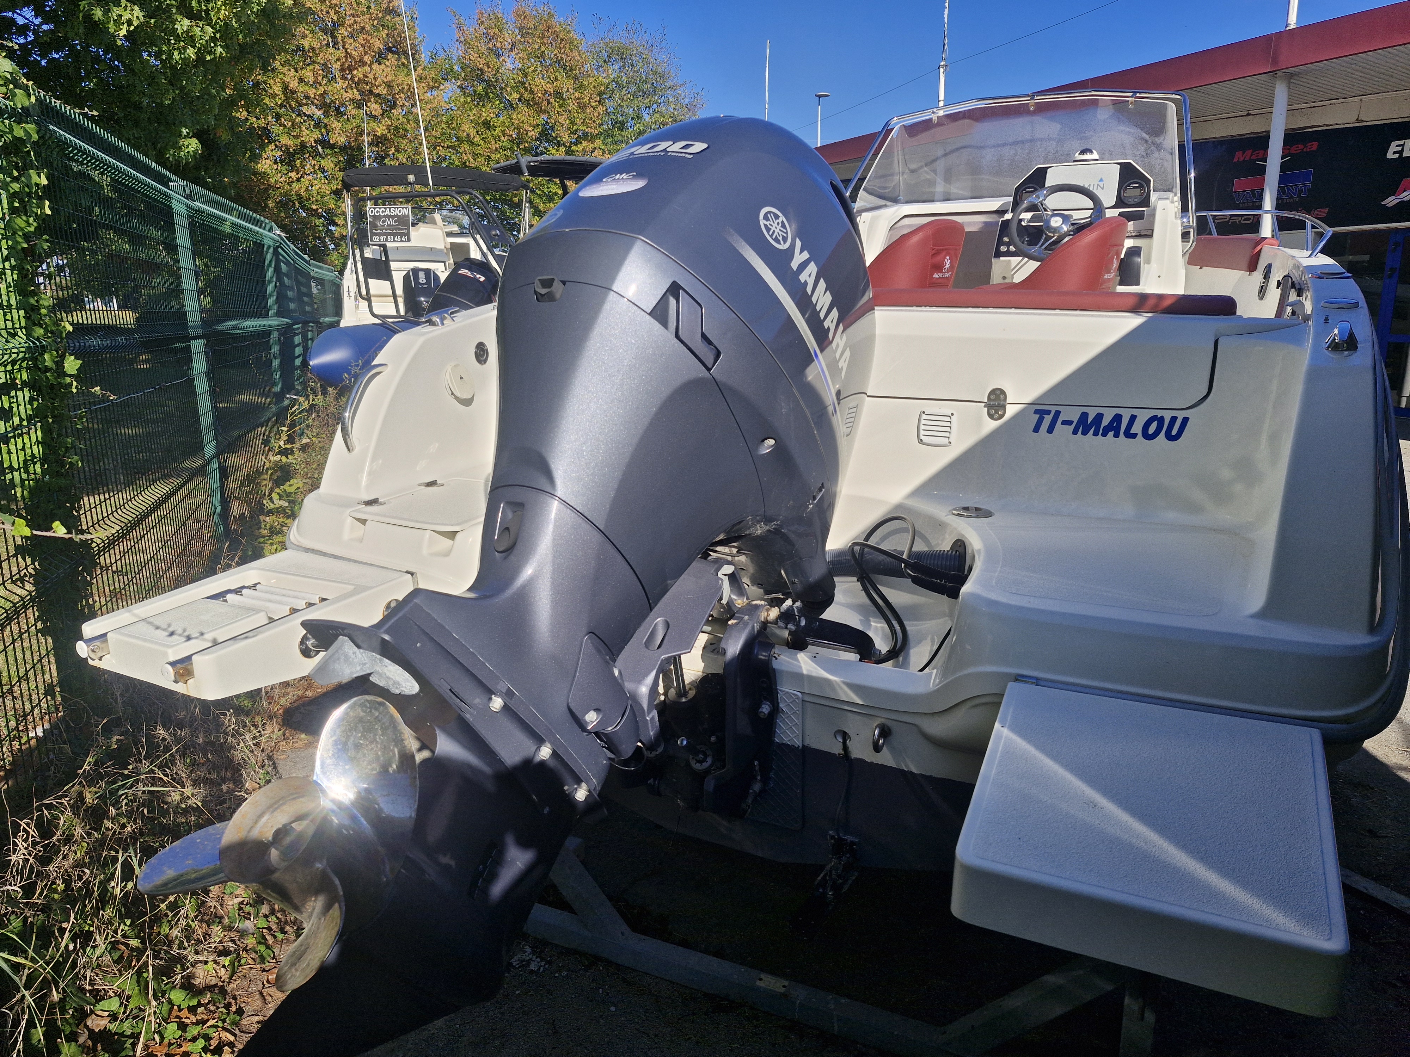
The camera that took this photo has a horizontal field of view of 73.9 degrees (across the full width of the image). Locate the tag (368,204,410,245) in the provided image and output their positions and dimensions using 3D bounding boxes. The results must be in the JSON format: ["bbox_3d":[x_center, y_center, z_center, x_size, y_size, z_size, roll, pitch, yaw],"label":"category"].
[{"bbox_3d":[-2.620,-2.531,7.800,0.370,0.310,0.020,-2,14,-6],"label":"tag"}]

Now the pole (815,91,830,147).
[{"bbox_3d":[4.135,-11.197,34.036,0.550,8.703,0.300,0,14,0],"label":"pole"}]

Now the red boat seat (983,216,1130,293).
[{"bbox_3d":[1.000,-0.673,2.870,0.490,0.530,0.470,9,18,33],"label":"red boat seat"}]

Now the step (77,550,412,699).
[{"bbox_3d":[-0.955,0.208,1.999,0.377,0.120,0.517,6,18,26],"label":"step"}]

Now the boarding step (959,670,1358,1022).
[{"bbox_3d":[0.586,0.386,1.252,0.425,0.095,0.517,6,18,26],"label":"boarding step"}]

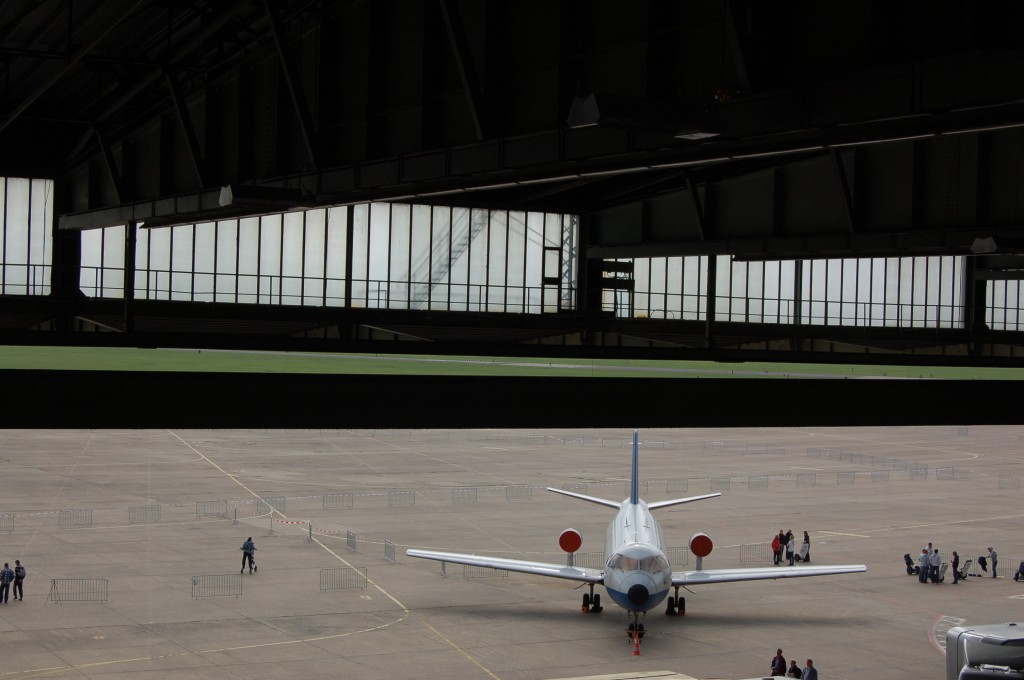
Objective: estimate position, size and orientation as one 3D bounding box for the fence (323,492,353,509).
[{"bbox_3d":[-12.122,11.231,154.423,2.500,1.100,0.450,1,1,-40],"label":"fence"}]

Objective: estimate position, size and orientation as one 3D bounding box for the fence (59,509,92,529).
[{"bbox_3d":[-26.786,10.943,136.078,0.450,1.100,2.500,2,1,40],"label":"fence"}]

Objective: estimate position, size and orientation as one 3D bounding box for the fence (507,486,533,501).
[{"bbox_3d":[0.573,11.436,164.956,2.500,1.100,0.450,1,1,-44],"label":"fence"}]

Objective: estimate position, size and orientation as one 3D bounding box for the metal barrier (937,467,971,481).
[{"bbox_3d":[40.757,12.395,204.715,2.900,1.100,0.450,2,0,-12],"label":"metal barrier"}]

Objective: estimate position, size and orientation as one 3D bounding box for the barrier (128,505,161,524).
[{"bbox_3d":[-23.210,11.012,140.217,2.500,1.100,0.450,1,1,-45],"label":"barrier"}]

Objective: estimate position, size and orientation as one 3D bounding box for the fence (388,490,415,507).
[{"bbox_3d":[-7.831,11.270,158.051,2.500,1.100,0.450,1,1,-45],"label":"fence"}]

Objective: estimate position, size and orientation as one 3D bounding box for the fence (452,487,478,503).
[{"bbox_3d":[-3.487,11.422,162.489,0.450,1.100,2.500,2,1,44],"label":"fence"}]

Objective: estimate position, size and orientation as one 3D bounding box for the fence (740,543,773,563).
[{"bbox_3d":[14.124,12.221,126.715,2.500,1.100,0.450,1,1,-27],"label":"fence"}]

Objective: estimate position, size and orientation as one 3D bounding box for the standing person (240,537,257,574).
[{"bbox_3d":[-13.420,11.055,113.047,0.650,1.820,0.500,2,1,6],"label":"standing person"}]

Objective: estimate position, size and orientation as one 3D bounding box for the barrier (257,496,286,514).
[{"bbox_3d":[-16.170,11.125,148.926,2.500,1.100,0.450,1,1,-45],"label":"barrier"}]

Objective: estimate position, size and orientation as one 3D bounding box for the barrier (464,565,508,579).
[{"bbox_3d":[-1.303,11.839,114.519,2.500,1.100,0.450,1,1,-28],"label":"barrier"}]

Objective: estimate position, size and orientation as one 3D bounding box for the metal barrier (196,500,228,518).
[{"bbox_3d":[-19.715,11.078,145.405,0.450,1.100,2.500,2,1,44],"label":"metal barrier"}]

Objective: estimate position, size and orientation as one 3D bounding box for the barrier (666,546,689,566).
[{"bbox_3d":[8.731,12.090,123.119,2.500,1.100,0.450,1,1,-29],"label":"barrier"}]

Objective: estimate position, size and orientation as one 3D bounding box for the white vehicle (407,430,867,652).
[{"bbox_3d":[5.828,8.770,103.564,21.500,7.820,20.600,2,1,2],"label":"white vehicle"}]

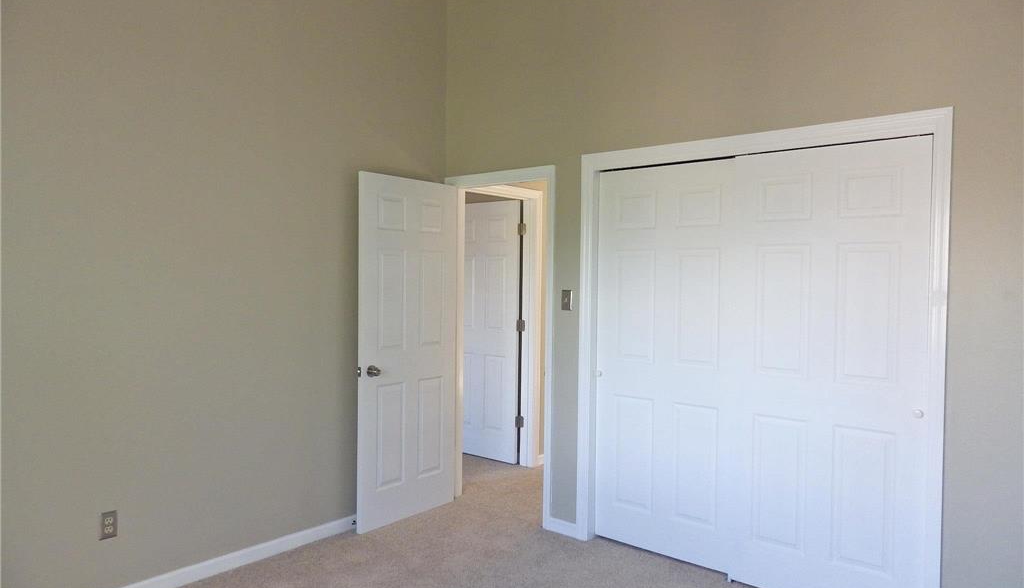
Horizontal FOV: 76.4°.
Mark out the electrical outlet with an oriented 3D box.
[{"bbox_3d":[-1.718,0.986,2.772,0.010,0.114,0.070,1,1,39],"label":"electrical outlet"}]

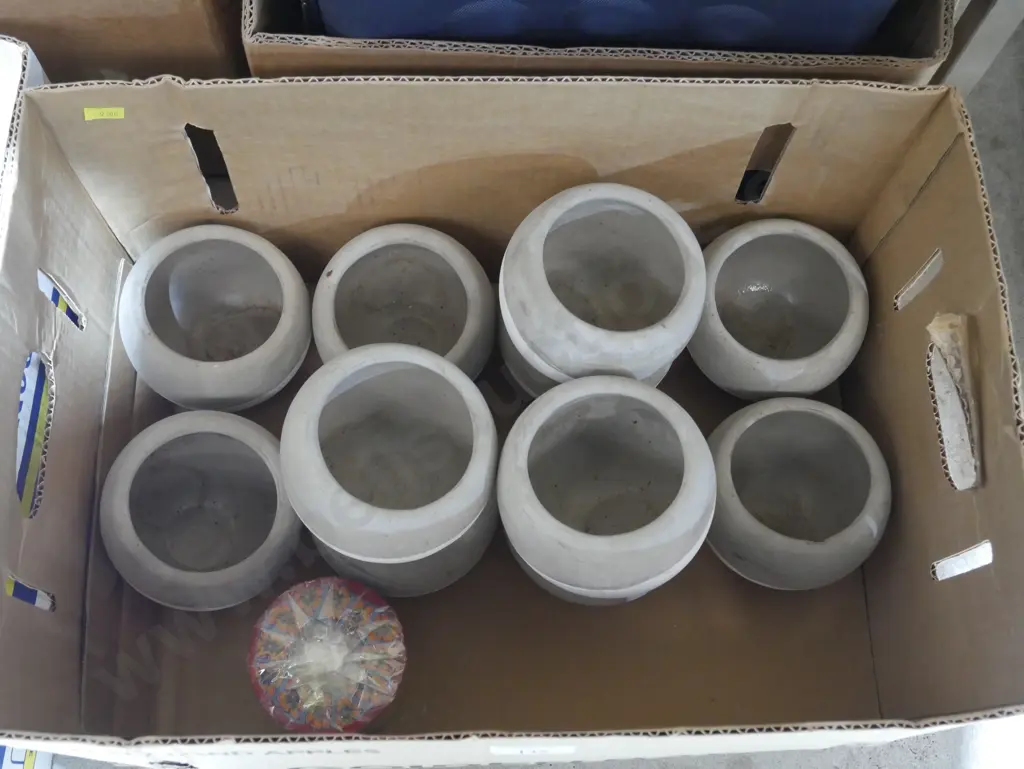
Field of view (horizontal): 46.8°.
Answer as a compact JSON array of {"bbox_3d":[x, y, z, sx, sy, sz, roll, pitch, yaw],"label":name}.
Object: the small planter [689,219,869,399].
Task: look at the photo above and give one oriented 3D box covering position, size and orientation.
[{"bbox_3d":[0.170,-0.044,0.781,0.117,0.080,0.117,0,74,1],"label":"small planter"}]

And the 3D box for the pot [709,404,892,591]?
[{"bbox_3d":[0.173,0.070,0.746,0.117,0.080,0.117,0,66,0],"label":"pot"}]

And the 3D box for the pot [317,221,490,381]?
[{"bbox_3d":[-0.071,-0.037,0.776,0.117,0.080,0.117,1,74,-2],"label":"pot"}]

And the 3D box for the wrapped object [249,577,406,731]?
[{"bbox_3d":[-0.109,0.160,0.699,0.090,0.080,0.090,1,70,-2],"label":"wrapped object"}]

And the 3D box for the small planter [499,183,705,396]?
[{"bbox_3d":[0.051,-0.046,0.738,0.118,0.149,0.118,1,71,-2],"label":"small planter"}]

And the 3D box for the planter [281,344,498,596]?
[{"bbox_3d":[-0.067,0.055,0.695,0.121,0.154,0.125,0,67,-1],"label":"planter"}]

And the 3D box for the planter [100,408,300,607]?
[{"bbox_3d":[-0.186,0.081,0.721,0.117,0.080,0.117,4,70,-10],"label":"planter"}]

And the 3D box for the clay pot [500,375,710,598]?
[{"bbox_3d":[0.053,0.067,0.693,0.118,0.154,0.121,1,72,-2],"label":"clay pot"}]

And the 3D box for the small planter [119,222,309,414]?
[{"bbox_3d":[-0.188,-0.038,0.768,0.117,0.080,0.117,2,69,-7],"label":"small planter"}]

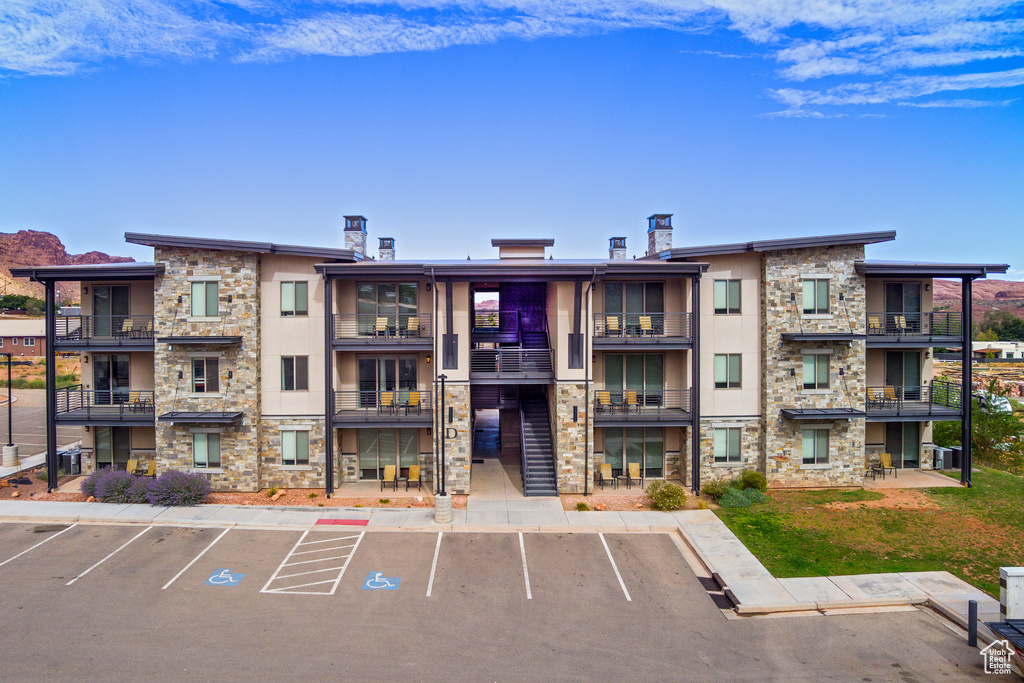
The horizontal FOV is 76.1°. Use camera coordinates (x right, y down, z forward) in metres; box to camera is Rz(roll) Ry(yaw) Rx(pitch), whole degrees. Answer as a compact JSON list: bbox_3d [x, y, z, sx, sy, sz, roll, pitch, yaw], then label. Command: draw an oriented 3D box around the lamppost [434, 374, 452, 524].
[{"bbox_3d":[-2.524,3.939,23.947,0.620,5.443,0.620,0,2,-1],"label":"lamppost"}]

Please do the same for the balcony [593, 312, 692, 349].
[{"bbox_3d":[5.198,-0.427,26.994,3.960,1.450,1.850,0,2,-1],"label":"balcony"}]

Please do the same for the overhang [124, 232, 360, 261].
[{"bbox_3d":[-11.500,-4.100,28.800,9.900,1.150,2.000,0,2,-1],"label":"overhang"}]

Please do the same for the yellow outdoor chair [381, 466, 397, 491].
[{"bbox_3d":[-5.243,5.856,28.050,0.620,0.970,0.700,0,2,-1],"label":"yellow outdoor chair"}]

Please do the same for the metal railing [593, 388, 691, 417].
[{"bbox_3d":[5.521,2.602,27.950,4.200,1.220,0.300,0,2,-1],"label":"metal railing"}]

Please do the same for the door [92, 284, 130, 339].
[{"bbox_3d":[-17.982,-1.348,29.400,1.730,2.430,0.150,0,2,-1],"label":"door"}]

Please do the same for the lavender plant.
[{"bbox_3d":[-12.947,5.730,25.400,2.250,1.120,1.950,0,2,-1],"label":"lavender plant"}]

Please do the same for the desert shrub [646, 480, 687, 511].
[{"bbox_3d":[6.084,5.908,25.600,1.600,1.080,1.400,0,2,-1],"label":"desert shrub"}]

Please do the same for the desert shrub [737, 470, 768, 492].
[{"bbox_3d":[10.300,6.000,28.100,1.200,0.880,1.100,0,2,-1],"label":"desert shrub"}]

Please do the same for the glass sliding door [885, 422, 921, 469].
[{"bbox_3d":[18.167,4.772,30.400,1.680,2.330,0.150,0,2,-1],"label":"glass sliding door"}]

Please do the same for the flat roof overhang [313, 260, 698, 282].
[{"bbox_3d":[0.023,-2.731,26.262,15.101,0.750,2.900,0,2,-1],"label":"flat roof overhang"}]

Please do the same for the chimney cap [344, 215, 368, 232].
[{"bbox_3d":[-7.148,-5.319,30.038,0.861,0.702,1.330,0,2,-1],"label":"chimney cap"}]

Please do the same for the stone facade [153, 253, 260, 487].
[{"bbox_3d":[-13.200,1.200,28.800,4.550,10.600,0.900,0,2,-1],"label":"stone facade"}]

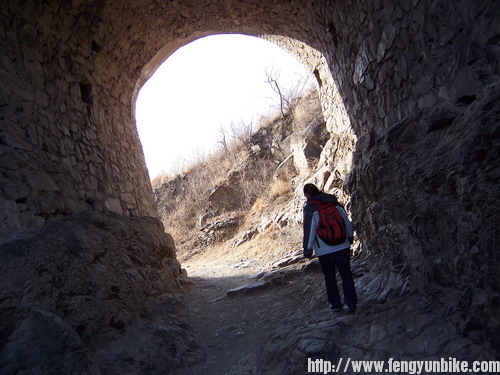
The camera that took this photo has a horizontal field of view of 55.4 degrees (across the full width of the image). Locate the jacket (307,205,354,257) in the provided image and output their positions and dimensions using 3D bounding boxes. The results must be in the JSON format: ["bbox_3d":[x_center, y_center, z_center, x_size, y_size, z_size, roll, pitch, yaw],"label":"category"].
[{"bbox_3d":[1.001,0.497,6.000,0.580,0.700,0.340,-8,-4,-11],"label":"jacket"}]

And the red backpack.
[{"bbox_3d":[1.003,0.446,5.830,0.330,0.480,0.200,-8,-5,-11],"label":"red backpack"}]

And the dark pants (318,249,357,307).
[{"bbox_3d":[1.089,1.076,6.000,0.420,0.840,0.300,-9,0,-11],"label":"dark pants"}]

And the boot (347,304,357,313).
[{"bbox_3d":[1.278,1.514,6.000,0.110,0.120,0.280,-6,2,-11],"label":"boot"}]

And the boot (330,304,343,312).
[{"bbox_3d":[1.088,1.518,6.030,0.110,0.120,0.280,-6,2,-11],"label":"boot"}]

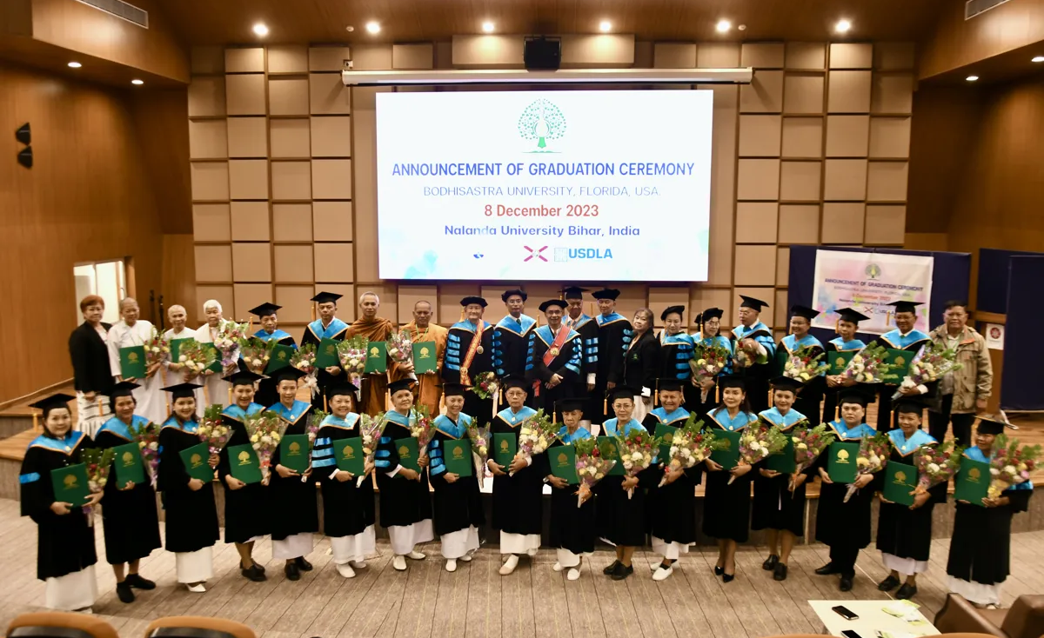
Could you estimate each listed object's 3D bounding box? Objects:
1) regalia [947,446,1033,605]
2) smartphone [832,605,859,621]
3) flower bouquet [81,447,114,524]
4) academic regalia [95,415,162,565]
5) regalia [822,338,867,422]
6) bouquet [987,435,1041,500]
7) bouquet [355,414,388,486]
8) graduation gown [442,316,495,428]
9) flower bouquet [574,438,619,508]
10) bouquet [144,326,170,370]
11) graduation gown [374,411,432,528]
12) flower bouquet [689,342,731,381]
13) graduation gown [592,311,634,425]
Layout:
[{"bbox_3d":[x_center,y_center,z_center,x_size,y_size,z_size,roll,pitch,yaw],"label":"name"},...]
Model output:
[{"bbox_3d":[3.557,1.567,5.954,0.550,1.208,0.420,4,8,32],"label":"regalia"},{"bbox_3d":[2.047,1.860,4.950,0.073,0.010,0.152,-2,7,-18],"label":"smartphone"},{"bbox_3d":[-3.200,1.254,5.866,0.270,0.569,0.220,5,-4,-37],"label":"flower bouquet"},{"bbox_3d":[-3.072,1.328,6.114,0.510,1.164,0.400,-5,9,-38],"label":"academic regalia"},{"bbox_3d":[3.072,0.732,7.487,0.460,1.100,0.360,5,8,36],"label":"regalia"},{"bbox_3d":[3.557,1.079,5.660,0.350,0.460,0.250,19,20,25],"label":"bouquet"},{"bbox_3d":[-1.267,1.071,6.387,0.230,0.613,0.240,12,-2,-13],"label":"bouquet"},{"bbox_3d":[-0.557,0.578,8.190,0.546,1.172,0.380,-1,7,-4],"label":"graduation gown"},{"bbox_3d":[0.567,1.236,6.298,0.310,0.550,0.220,14,1,2],"label":"flower bouquet"},{"bbox_3d":[-3.570,0.318,7.639,0.250,0.480,0.200,3,13,-26],"label":"bouquet"},{"bbox_3d":[-1.006,1.276,6.652,0.480,0.983,0.360,-3,8,-28],"label":"graduation gown"},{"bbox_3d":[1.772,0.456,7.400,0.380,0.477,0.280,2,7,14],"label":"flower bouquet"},{"bbox_3d":[0.920,0.488,7.850,0.460,1.124,0.360,4,8,28],"label":"graduation gown"}]

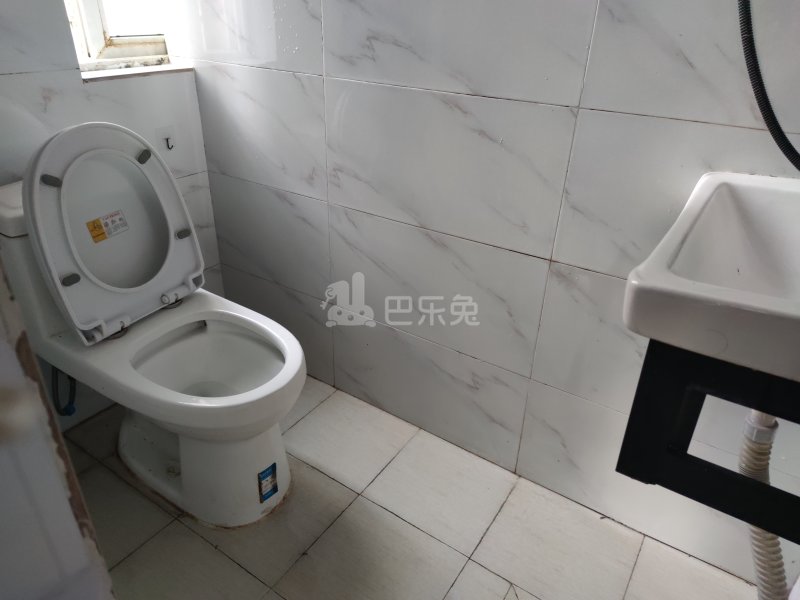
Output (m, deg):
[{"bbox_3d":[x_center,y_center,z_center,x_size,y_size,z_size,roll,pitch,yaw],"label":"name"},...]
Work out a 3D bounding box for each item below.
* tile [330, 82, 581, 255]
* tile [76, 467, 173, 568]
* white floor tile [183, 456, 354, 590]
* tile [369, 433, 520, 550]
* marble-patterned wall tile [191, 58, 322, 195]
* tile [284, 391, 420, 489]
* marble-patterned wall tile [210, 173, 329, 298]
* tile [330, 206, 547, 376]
[{"bbox_3d":[0.073,-0.302,1.223,0.600,0.304,0.012,19,33,28],"label":"tile"},{"bbox_3d":[-0.727,0.523,1.245,0.304,0.012,0.300,19,33,28],"label":"tile"},{"bbox_3d":[-0.309,0.496,1.322,0.304,0.012,0.298,19,33,28],"label":"white floor tile"},{"bbox_3d":[0.107,0.469,1.396,0.304,0.012,0.293,19,33,28],"label":"tile"},{"bbox_3d":[-0.369,-0.453,1.475,0.462,0.304,0.012,19,33,28],"label":"marble-patterned wall tile"},{"bbox_3d":[-0.146,0.383,1.540,0.304,0.012,0.293,19,33,28],"label":"tile"},{"bbox_3d":[-0.378,-0.189,1.615,0.461,0.300,0.012,19,33,28],"label":"marble-patterned wall tile"},{"bbox_3d":[0.063,-0.036,1.362,0.599,0.300,0.012,19,33,28],"label":"tile"}]

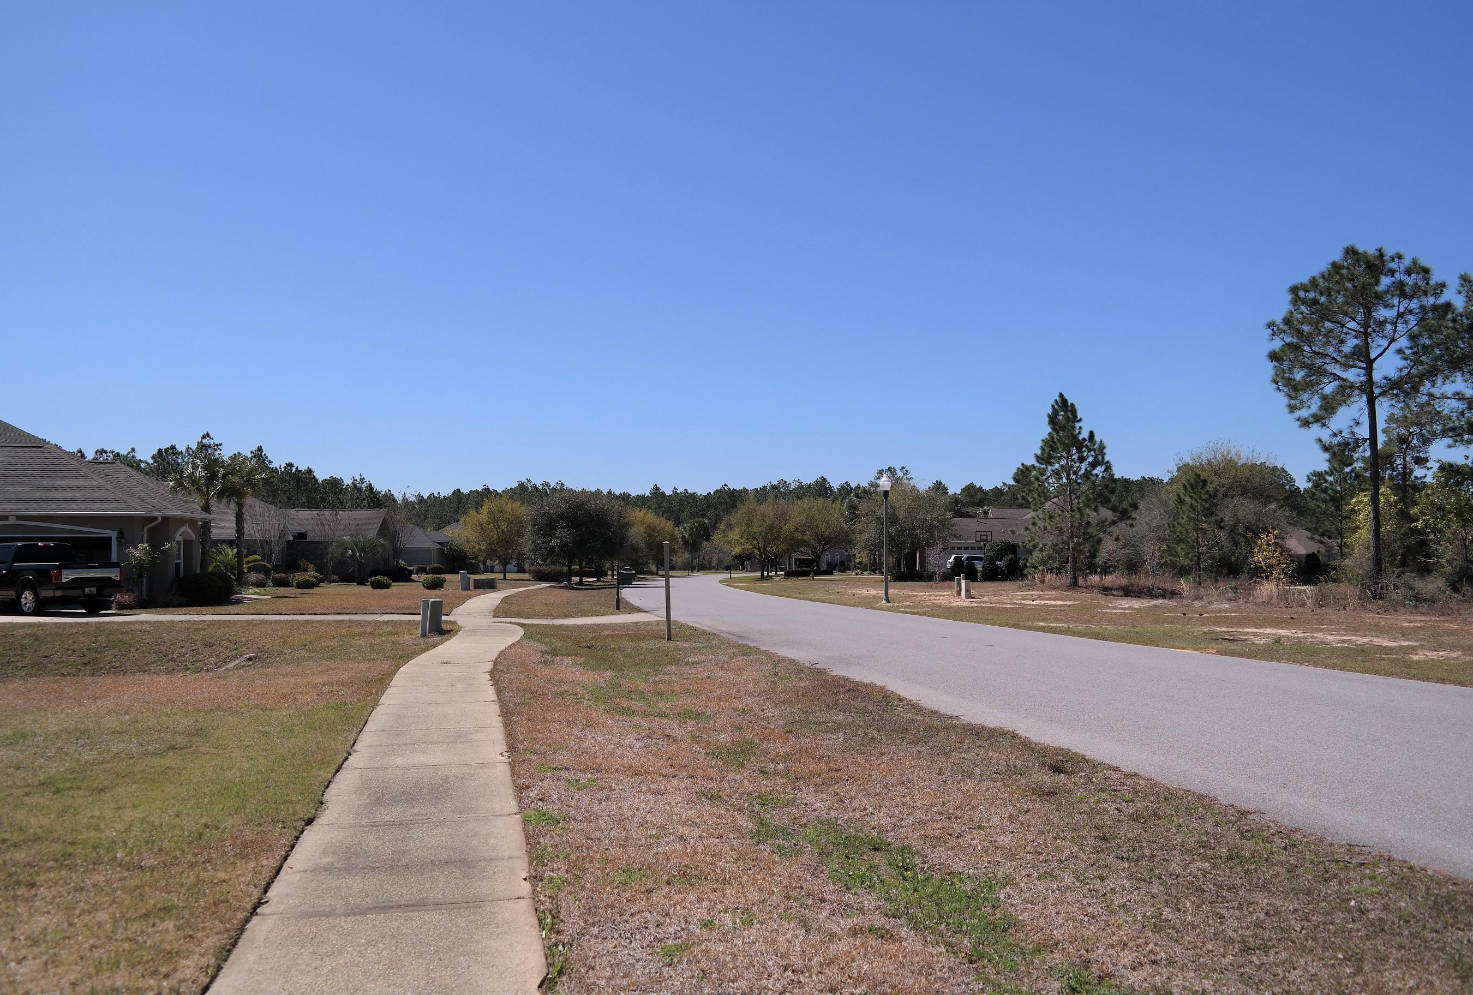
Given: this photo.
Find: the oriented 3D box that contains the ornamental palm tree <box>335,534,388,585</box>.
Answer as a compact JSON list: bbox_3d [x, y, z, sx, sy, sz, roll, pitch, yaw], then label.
[{"bbox_3d":[-21.436,3.538,64.076,3.070,2.930,3.070,0,-3,0],"label":"ornamental palm tree"}]

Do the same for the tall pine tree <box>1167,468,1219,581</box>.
[{"bbox_3d":[22.898,1.543,56.154,2.570,5.910,2.570,0,-3,0],"label":"tall pine tree"}]

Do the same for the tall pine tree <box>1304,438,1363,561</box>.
[{"bbox_3d":[38.442,0.625,72.233,4.050,8.970,4.050,0,-3,0],"label":"tall pine tree"}]

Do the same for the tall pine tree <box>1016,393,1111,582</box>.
[{"bbox_3d":[17.241,-0.409,59.266,5.290,10.240,5.290,0,-3,0],"label":"tall pine tree"}]

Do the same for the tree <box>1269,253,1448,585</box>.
[{"bbox_3d":[25.518,-3.249,46.379,7.430,14.570,7.430,0,-3,0],"label":"tree"}]

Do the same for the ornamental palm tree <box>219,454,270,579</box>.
[{"bbox_3d":[-24.151,1.083,55.167,2.580,6.440,2.580,0,-3,0],"label":"ornamental palm tree"}]

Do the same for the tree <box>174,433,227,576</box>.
[{"bbox_3d":[-22.499,0.799,47.170,2.400,6.540,2.400,0,-3,0],"label":"tree"}]

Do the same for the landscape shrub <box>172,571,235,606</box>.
[{"bbox_3d":[-18.207,3.087,38.230,2.150,1.150,2.150,0,-3,0],"label":"landscape shrub"}]

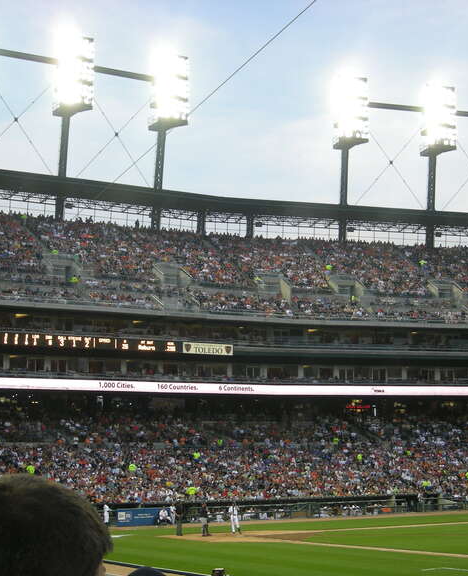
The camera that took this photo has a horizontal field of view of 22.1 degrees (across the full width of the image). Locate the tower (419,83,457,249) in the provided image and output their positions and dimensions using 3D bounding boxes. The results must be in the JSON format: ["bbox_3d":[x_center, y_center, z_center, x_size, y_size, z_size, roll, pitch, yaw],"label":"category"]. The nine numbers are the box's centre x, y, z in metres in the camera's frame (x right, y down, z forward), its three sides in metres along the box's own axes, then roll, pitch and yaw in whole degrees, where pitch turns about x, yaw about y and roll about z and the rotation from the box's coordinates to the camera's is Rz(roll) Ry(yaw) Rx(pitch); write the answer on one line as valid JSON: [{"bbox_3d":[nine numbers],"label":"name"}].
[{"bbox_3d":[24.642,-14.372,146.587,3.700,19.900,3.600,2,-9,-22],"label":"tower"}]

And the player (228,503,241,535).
[{"bbox_3d":[0.043,12.535,65.100,0.660,1.780,0.520,-3,-8,11],"label":"player"}]

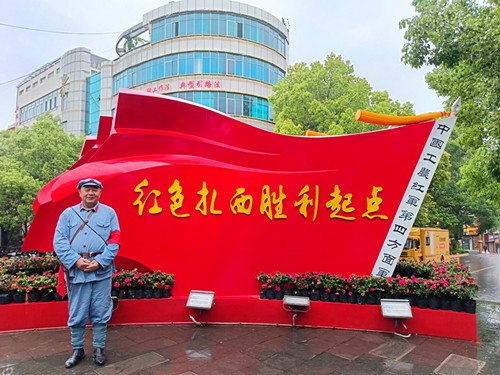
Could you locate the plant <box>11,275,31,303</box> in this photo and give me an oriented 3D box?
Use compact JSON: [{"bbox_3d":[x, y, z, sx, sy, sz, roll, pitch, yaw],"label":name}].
[{"bbox_3d":[-2.806,1.231,4.239,0.250,0.330,0.250,1,-4,-15],"label":"plant"}]

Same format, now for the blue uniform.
[{"bbox_3d":[-1.555,0.829,3.289,0.620,1.374,0.400,1,-4,-15],"label":"blue uniform"}]

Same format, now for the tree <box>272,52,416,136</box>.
[{"bbox_3d":[4.836,-2.163,18.172,7.400,10.090,7.200,0,-4,0],"label":"tree"}]

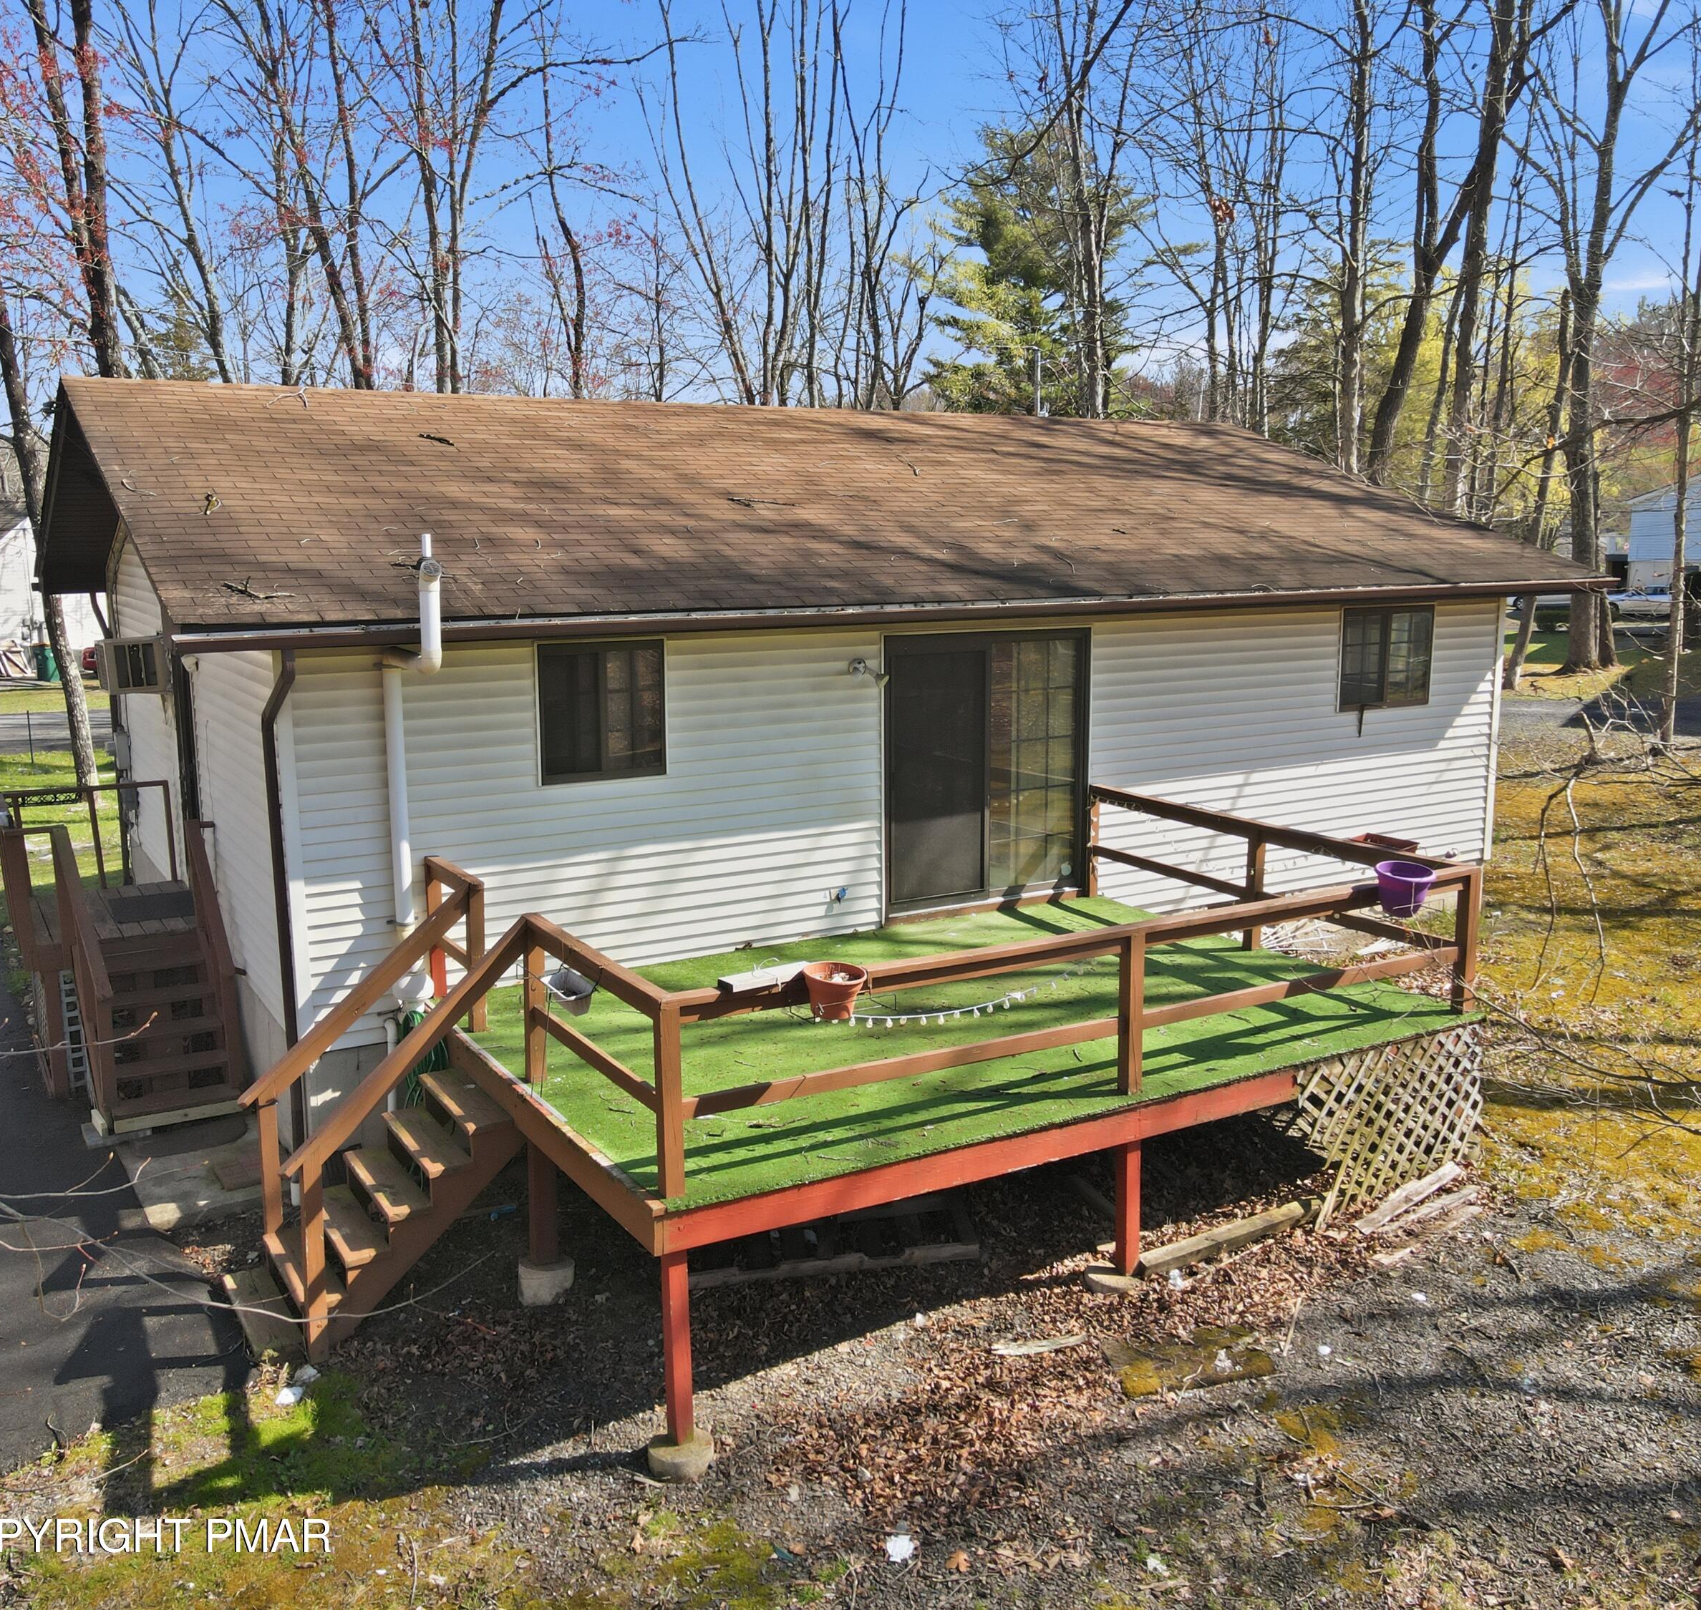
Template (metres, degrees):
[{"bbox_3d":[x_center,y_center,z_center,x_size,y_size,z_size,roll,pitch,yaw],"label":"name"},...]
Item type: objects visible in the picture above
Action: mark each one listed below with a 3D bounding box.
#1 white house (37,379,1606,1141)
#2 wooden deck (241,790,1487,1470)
[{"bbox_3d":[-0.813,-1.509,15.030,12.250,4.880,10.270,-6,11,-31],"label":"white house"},{"bbox_3d":[0.052,1.376,8.614,6.400,2.040,3.660,-6,11,-31],"label":"wooden deck"}]

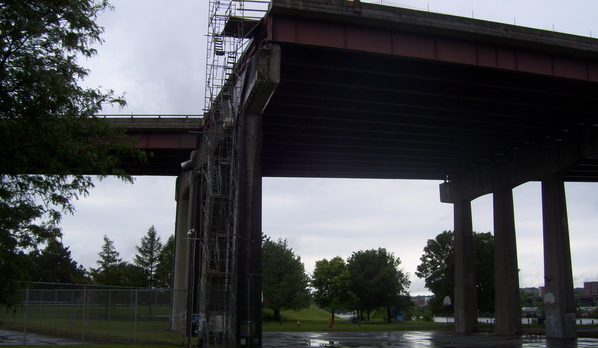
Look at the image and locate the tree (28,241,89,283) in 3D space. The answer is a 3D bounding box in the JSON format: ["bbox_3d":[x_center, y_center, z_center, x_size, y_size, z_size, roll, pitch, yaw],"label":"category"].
[{"bbox_3d":[-32.551,14.081,83.931,8.023,10.512,7.621,5,-13,-20],"label":"tree"}]

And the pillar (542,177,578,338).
[{"bbox_3d":[20.220,6.388,49.275,1.250,12.830,2.000,4,-13,-16],"label":"pillar"}]

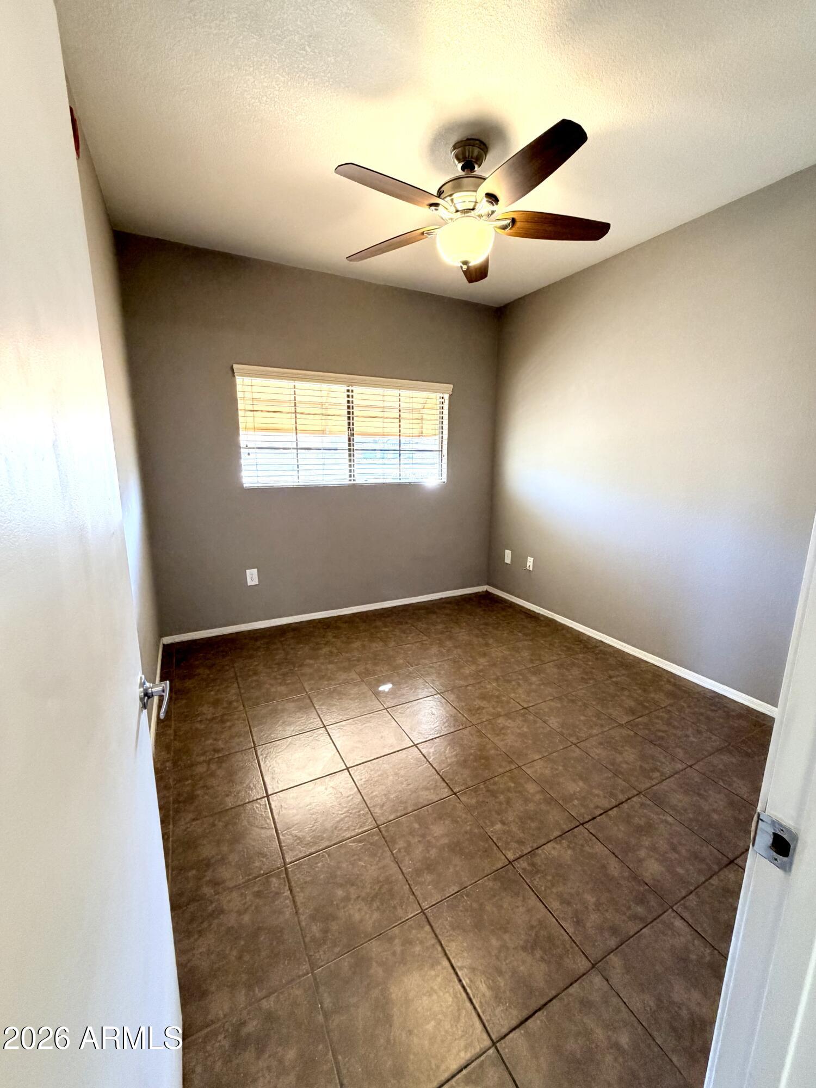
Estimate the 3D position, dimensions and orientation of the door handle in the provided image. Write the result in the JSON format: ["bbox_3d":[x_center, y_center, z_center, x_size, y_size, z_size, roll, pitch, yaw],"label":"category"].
[{"bbox_3d":[-0.480,0.295,0.832,0.056,0.070,0.147,-6,14,-27],"label":"door handle"}]

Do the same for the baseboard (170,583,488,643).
[{"bbox_3d":[-0.490,0.569,3.793,2.857,0.057,0.014,-6,14,-26],"label":"baseboard"}]

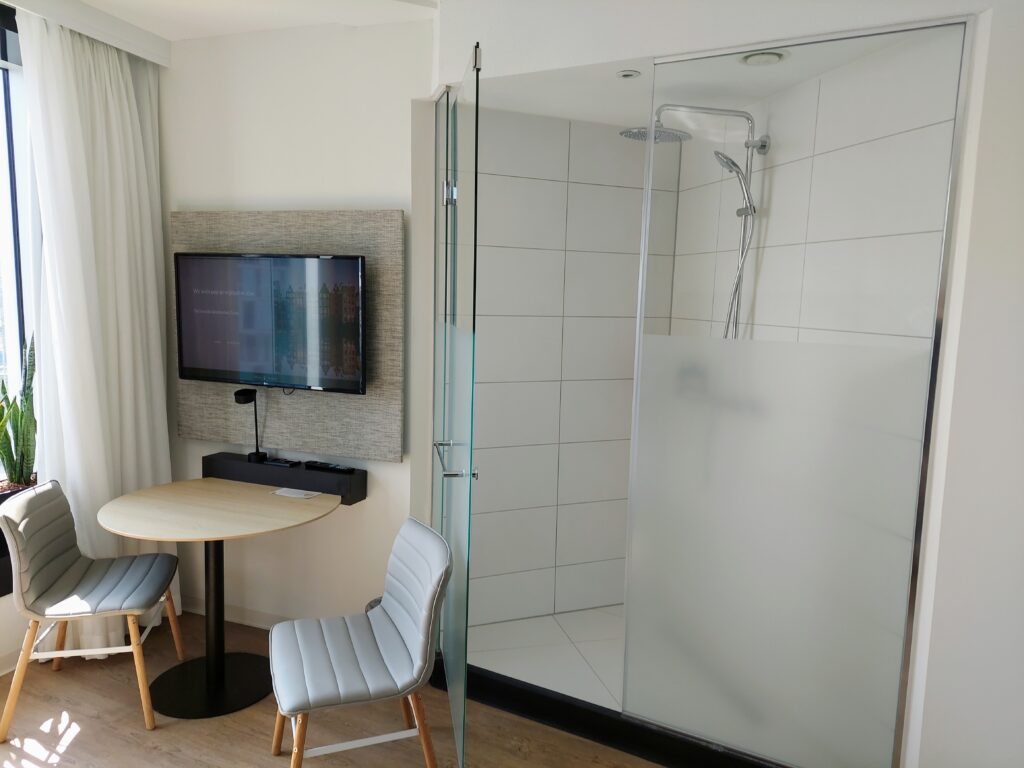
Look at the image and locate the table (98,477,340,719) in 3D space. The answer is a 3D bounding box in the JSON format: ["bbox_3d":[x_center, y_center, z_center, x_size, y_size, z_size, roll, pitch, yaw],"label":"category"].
[{"bbox_3d":[-1.136,0.822,2.765,0.870,0.740,0.810,4,7,20],"label":"table"}]

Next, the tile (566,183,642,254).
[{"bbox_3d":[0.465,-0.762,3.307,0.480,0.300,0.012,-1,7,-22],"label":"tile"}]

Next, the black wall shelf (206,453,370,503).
[{"bbox_3d":[-0.994,0.408,3.080,0.760,0.124,0.122,4,7,20],"label":"black wall shelf"}]

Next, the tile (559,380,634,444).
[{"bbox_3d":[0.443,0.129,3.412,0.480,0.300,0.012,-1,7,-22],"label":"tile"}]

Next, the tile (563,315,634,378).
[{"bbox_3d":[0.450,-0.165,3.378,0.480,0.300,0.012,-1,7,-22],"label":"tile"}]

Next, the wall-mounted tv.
[{"bbox_3d":[-1.026,-0.265,3.003,0.945,0.550,0.050,4,7,20],"label":"wall-mounted tv"}]

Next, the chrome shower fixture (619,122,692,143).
[{"bbox_3d":[0.519,-0.912,2.560,0.262,0.040,0.262,1,7,0],"label":"chrome shower fixture"}]

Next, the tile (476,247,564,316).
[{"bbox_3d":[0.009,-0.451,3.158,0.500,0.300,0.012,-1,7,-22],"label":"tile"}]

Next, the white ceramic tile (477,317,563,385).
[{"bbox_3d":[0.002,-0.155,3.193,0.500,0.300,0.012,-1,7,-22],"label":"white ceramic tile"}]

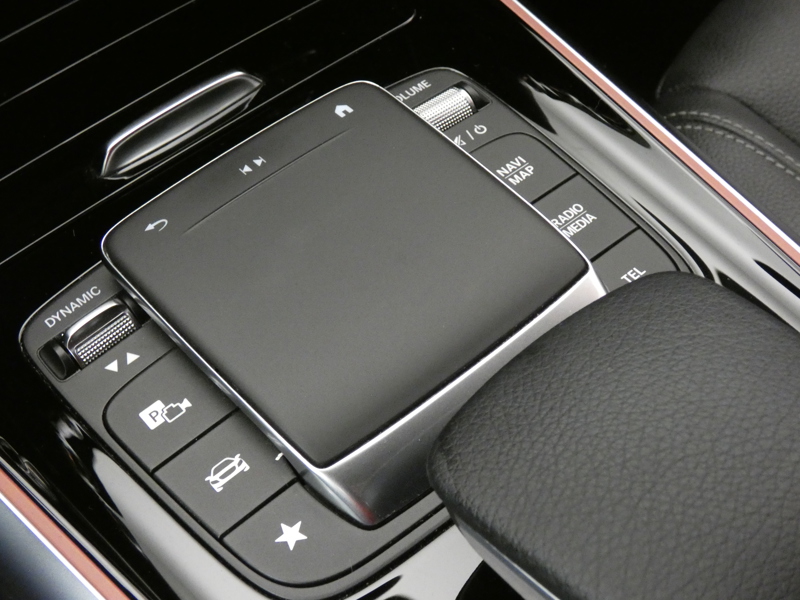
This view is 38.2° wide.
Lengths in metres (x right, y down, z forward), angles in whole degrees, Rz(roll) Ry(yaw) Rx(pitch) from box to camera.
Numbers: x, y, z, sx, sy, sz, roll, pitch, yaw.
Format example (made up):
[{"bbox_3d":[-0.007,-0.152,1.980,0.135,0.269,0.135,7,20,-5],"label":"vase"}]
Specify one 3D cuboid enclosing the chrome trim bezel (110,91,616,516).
[{"bbox_3d":[-0.010,-0.005,0.295,0.096,0.014,0.105,-35,62,-26],"label":"chrome trim bezel"}]

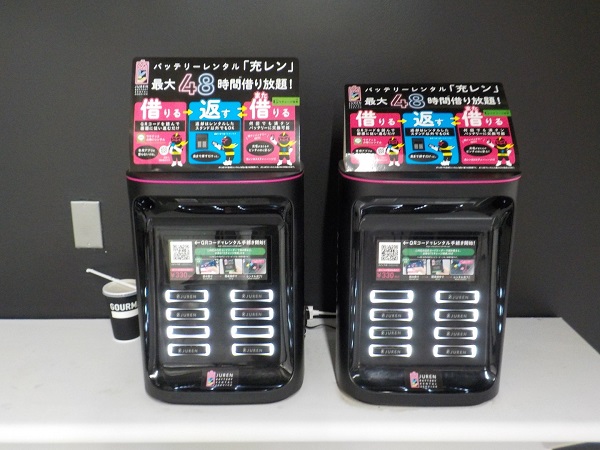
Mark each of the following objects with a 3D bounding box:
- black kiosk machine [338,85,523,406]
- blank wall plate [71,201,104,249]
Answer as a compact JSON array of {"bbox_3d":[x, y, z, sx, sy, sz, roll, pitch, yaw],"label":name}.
[{"bbox_3d":[0.231,0.029,1.010,0.314,0.586,0.228,0,15,2],"label":"black kiosk machine"},{"bbox_3d":[-0.529,0.002,1.292,0.070,0.120,0.009,0,15,0],"label":"blank wall plate"}]

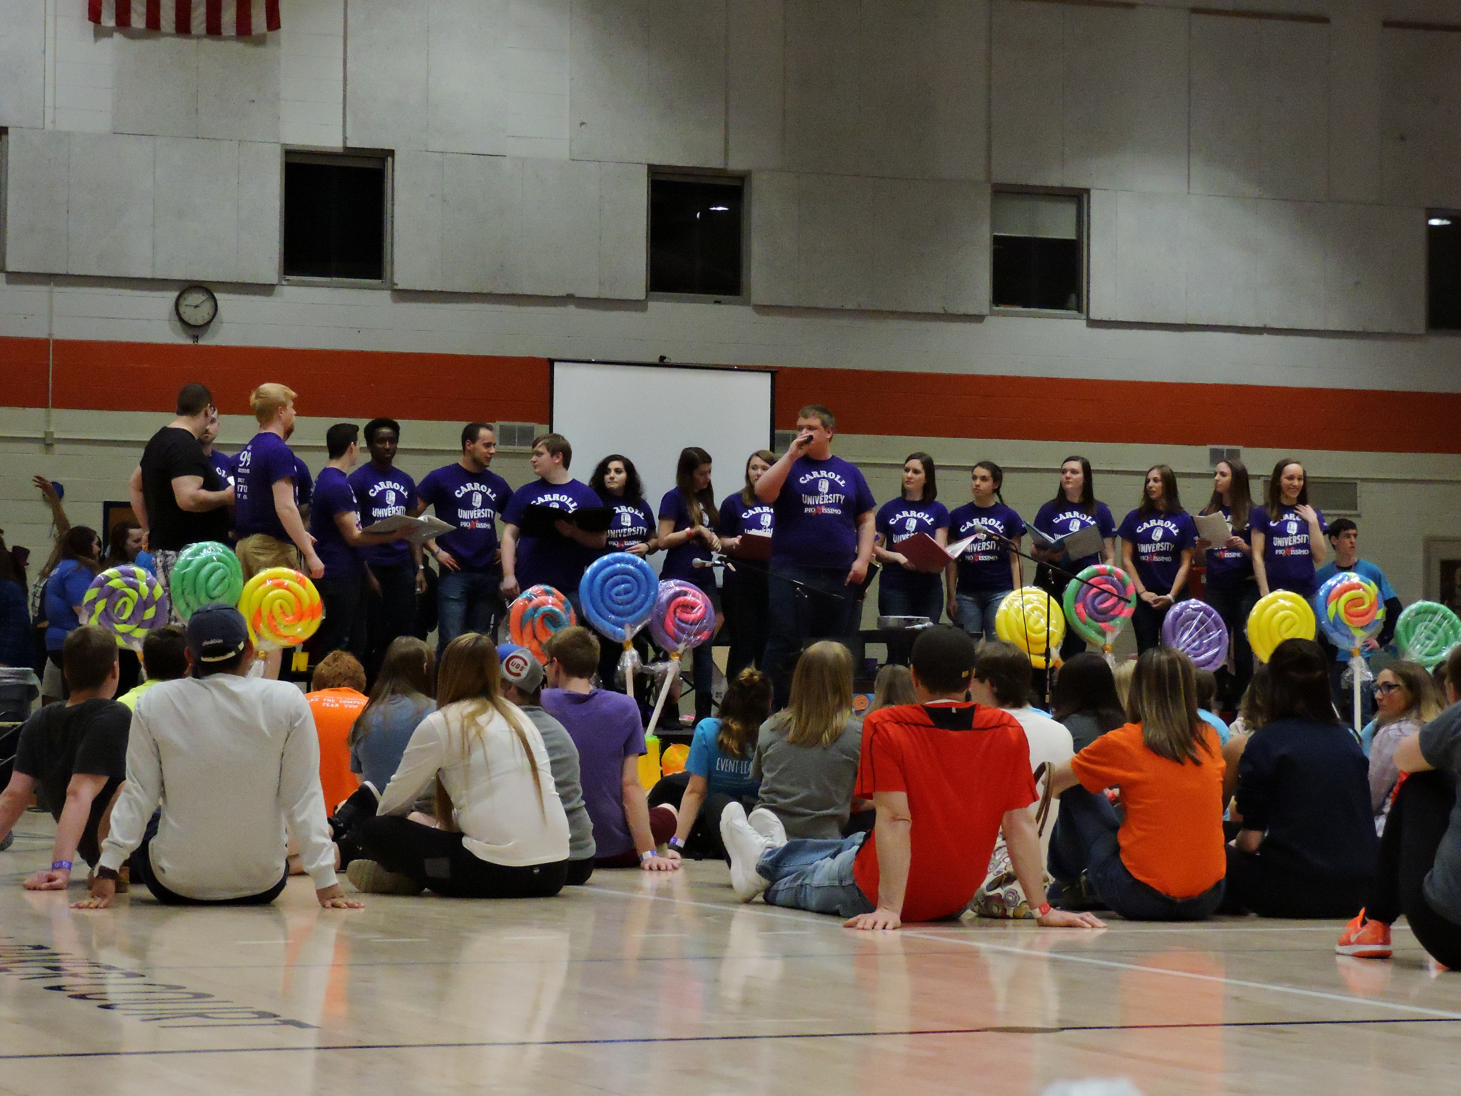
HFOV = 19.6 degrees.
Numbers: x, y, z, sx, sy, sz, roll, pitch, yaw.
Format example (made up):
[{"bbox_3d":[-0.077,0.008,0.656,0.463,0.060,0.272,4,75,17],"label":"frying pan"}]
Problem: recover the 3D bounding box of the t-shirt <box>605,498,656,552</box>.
[{"bbox_3d":[-0.610,-0.031,25.200,0.410,0.570,0.250,1,-2,-6],"label":"t-shirt"}]

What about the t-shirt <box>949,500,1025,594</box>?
[{"bbox_3d":[1.521,-0.007,25.000,0.450,0.560,0.260,0,-2,5],"label":"t-shirt"}]

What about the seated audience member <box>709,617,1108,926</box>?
[{"bbox_3d":[0.460,0.620,11.850,0.820,0.810,1.550,1,-2,-12],"label":"seated audience member"}]

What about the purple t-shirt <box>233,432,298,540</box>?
[{"bbox_3d":[-2.502,-0.332,22.700,0.280,0.590,0.450,2,-2,-27],"label":"purple t-shirt"}]

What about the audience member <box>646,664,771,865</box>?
[{"bbox_3d":[-0.050,0.772,15.600,0.530,0.720,0.820,1,-2,-18],"label":"audience member"}]

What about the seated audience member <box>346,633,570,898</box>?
[{"bbox_3d":[-0.820,0.648,12.850,0.630,0.790,0.700,2,-2,-37],"label":"seated audience member"}]

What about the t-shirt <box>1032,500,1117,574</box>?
[{"bbox_3d":[2.047,-0.061,25.100,0.490,0.460,0.270,0,-2,9],"label":"t-shirt"}]

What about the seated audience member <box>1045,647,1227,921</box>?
[{"bbox_3d":[1.179,0.677,12.300,0.450,0.780,0.640,1,-2,-24],"label":"seated audience member"}]

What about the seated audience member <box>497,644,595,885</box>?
[{"bbox_3d":[-0.701,0.714,14.050,0.480,0.780,0.660,1,-2,-27],"label":"seated audience member"}]

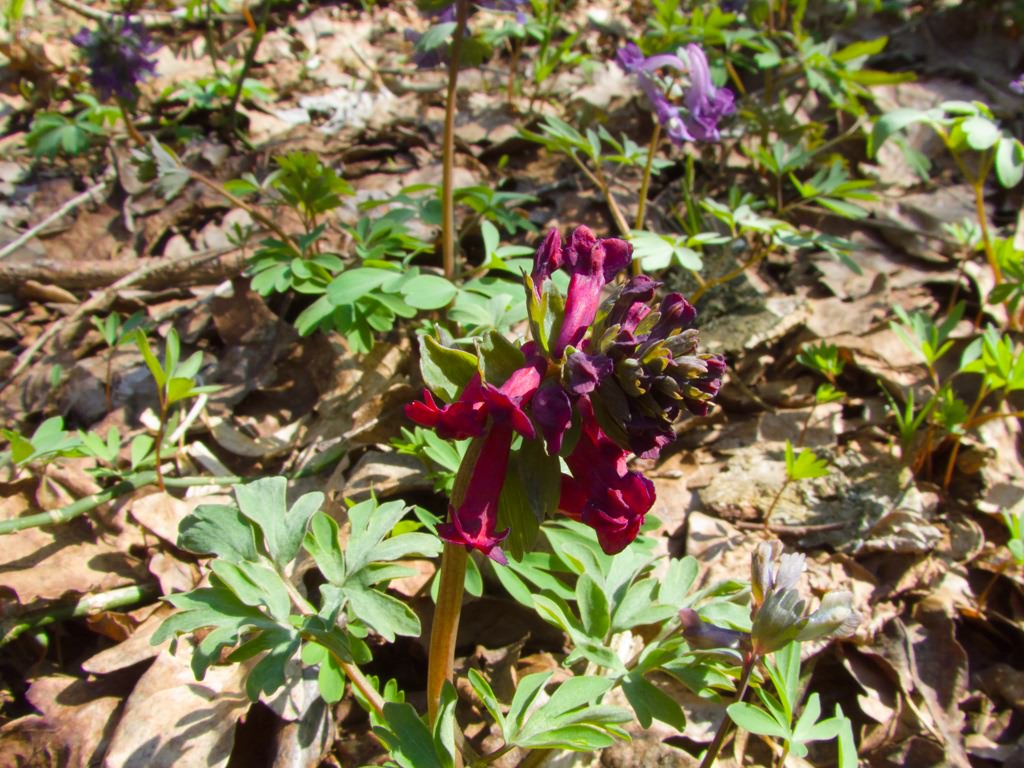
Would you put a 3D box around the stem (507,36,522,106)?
[{"bbox_3d":[0.002,-0.274,0.627,0.006,0.058,0.006,7,38,-5],"label":"stem"}]

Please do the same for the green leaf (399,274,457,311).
[{"bbox_3d":[-0.028,-0.032,0.245,0.020,0.005,0.014,-1,69,-5],"label":"green leaf"}]

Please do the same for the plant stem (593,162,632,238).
[{"bbox_3d":[0.036,-0.065,0.251,0.003,0.028,0.003,-28,12,0],"label":"plant stem"}]

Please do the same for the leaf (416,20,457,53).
[{"bbox_3d":[-0.027,-0.125,0.255,0.016,0.005,0.009,-36,83,-11],"label":"leaf"}]

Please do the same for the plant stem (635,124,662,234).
[{"bbox_3d":[0.046,-0.069,0.240,0.004,0.039,0.004,4,37,0],"label":"plant stem"}]

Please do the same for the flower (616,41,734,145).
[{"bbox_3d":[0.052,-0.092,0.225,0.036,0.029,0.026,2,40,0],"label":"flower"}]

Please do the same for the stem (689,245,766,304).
[{"bbox_3d":[0.106,-0.054,0.353,0.004,0.044,0.004,38,29,-26],"label":"stem"}]

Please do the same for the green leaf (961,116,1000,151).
[{"bbox_3d":[0.188,-0.101,0.285,0.016,0.005,0.014,-14,71,17],"label":"green leaf"}]

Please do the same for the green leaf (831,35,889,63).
[{"bbox_3d":[0.217,-0.209,0.442,0.035,0.016,0.010,0,38,0],"label":"green leaf"}]

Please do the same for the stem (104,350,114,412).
[{"bbox_3d":[-0.170,0.000,0.300,0.003,0.034,0.003,18,36,-14],"label":"stem"}]

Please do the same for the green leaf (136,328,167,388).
[{"bbox_3d":[-0.120,-0.008,0.236,0.005,0.024,0.003,-15,40,-16],"label":"green leaf"}]

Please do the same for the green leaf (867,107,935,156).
[{"bbox_3d":[0.186,-0.120,0.339,0.032,0.024,0.019,-7,39,-9],"label":"green leaf"}]

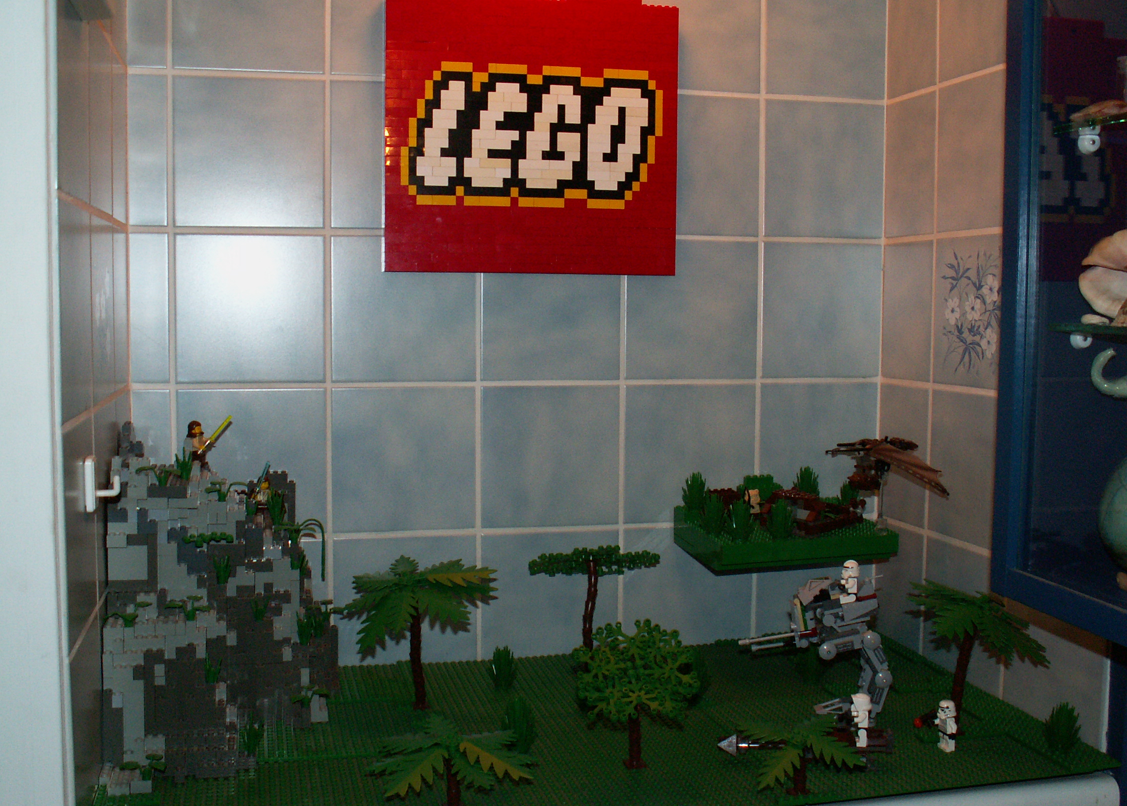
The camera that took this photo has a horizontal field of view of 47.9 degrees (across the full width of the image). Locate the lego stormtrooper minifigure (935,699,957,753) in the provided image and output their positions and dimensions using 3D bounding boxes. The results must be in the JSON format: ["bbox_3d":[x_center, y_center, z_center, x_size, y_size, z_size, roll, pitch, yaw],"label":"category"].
[{"bbox_3d":[0.322,0.271,1.065,0.016,0.041,0.022,-1,5,-13],"label":"lego stormtrooper minifigure"}]

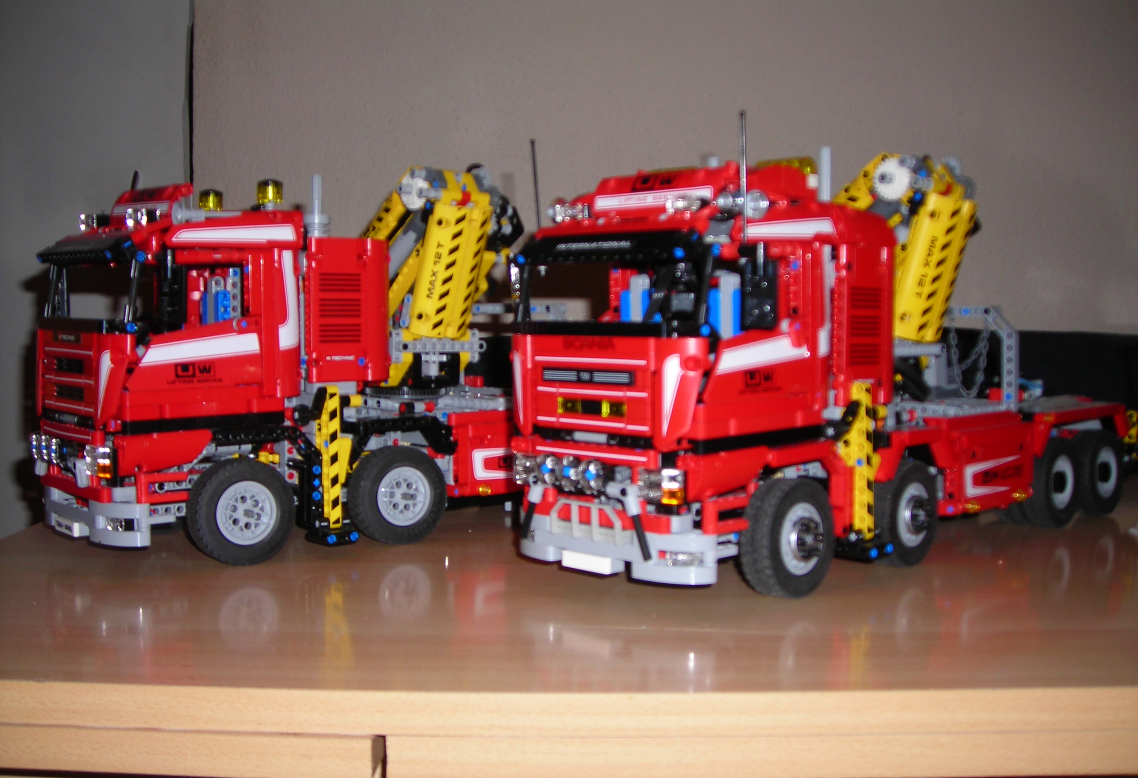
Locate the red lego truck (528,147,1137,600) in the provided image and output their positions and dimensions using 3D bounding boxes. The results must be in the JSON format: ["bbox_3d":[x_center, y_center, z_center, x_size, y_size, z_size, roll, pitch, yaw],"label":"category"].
[{"bbox_3d":[0.199,-0.028,0.813,0.540,0.253,0.142,-4,5,-44],"label":"red lego truck"}]

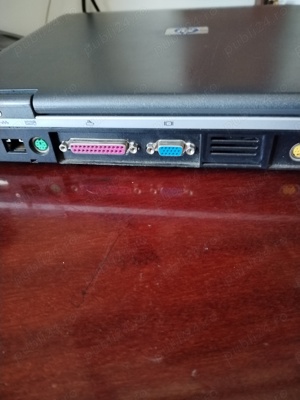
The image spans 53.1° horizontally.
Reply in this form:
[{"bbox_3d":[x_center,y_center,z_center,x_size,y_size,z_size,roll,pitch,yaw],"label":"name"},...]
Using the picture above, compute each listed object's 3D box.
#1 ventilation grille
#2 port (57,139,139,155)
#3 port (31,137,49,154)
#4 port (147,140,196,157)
[{"bbox_3d":[0.049,-0.030,0.180,0.034,0.021,0.005,3,39,9],"label":"ventilation grille"},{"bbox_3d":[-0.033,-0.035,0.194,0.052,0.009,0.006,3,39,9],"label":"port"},{"bbox_3d":[-0.073,-0.037,0.200,0.012,0.012,0.005,3,39,9],"label":"port"},{"bbox_3d":[0.013,-0.032,0.187,0.030,0.009,0.006,3,39,9],"label":"port"}]

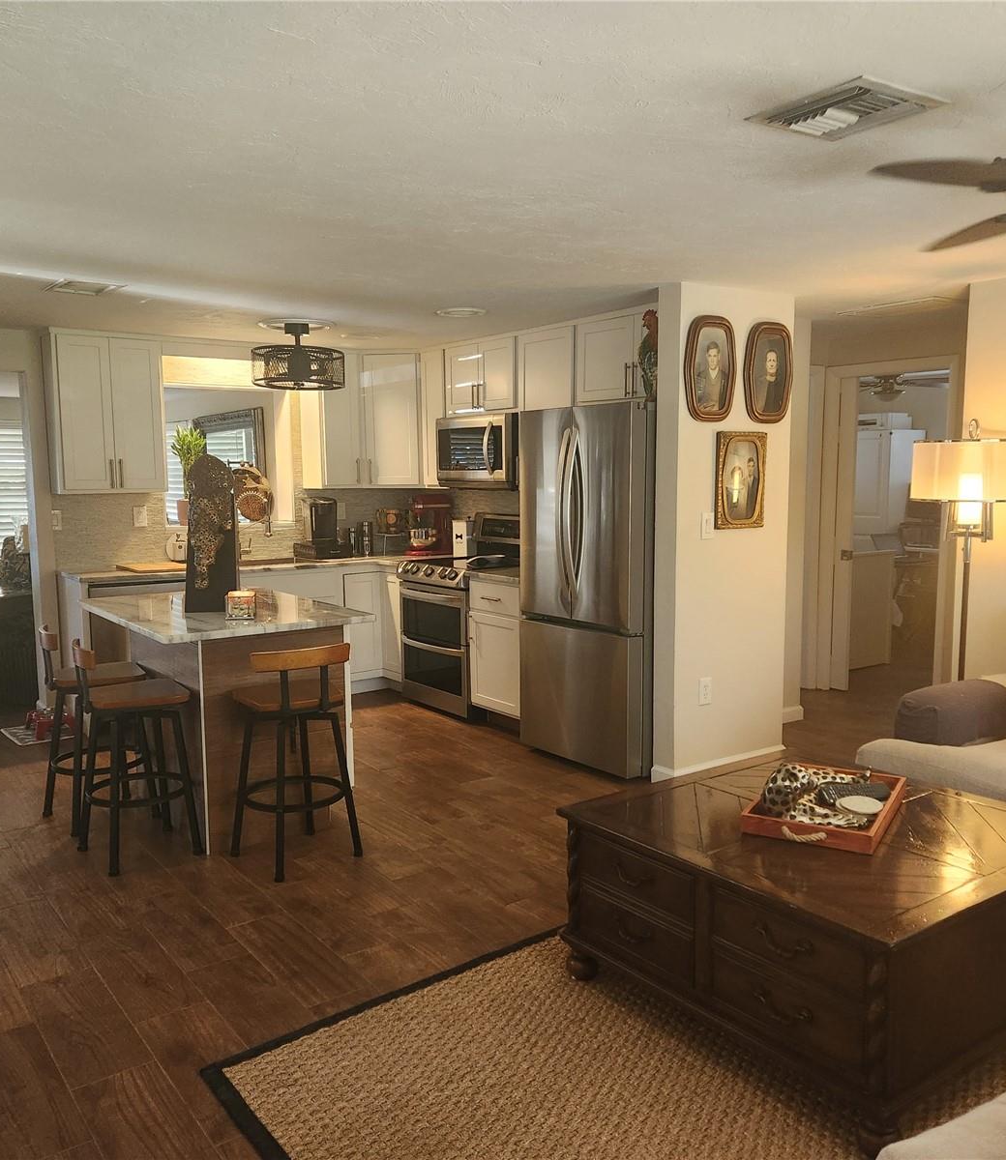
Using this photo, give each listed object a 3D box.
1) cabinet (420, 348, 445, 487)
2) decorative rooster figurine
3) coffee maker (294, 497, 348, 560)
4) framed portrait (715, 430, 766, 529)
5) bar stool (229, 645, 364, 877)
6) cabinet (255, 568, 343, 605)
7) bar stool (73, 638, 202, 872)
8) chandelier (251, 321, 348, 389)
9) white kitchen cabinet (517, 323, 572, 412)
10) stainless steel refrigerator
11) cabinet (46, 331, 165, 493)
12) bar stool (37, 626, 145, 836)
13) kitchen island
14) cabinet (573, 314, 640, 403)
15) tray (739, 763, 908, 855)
[{"bbox_3d":[-0.350,-1.104,7.064,0.330,0.917,0.336,-5,8,-35],"label":"cabinet"},{"bbox_3d":[0.732,-1.097,4.934,0.230,0.420,0.160,2,7,24],"label":"decorative rooster figurine"},{"bbox_3d":[-1.252,-0.372,7.153,0.290,0.410,0.330,-5,8,-36],"label":"coffee maker"},{"bbox_3d":[1.142,-0.478,4.953,0.345,0.460,0.045,-5,8,-36],"label":"framed portrait"},{"bbox_3d":[-0.833,0.662,4.025,0.430,0.870,0.480,-5,8,-35],"label":"bar stool"},{"bbox_3d":[-1.626,0.373,6.926,0.930,0.880,0.620,-5,7,-36],"label":"cabinet"},{"bbox_3d":[-1.479,0.679,4.129,0.420,0.860,0.410,-3,7,-26],"label":"bar stool"},{"bbox_3d":[-1.143,-1.270,5.757,0.520,0.370,0.520,-5,7,-36],"label":"chandelier"},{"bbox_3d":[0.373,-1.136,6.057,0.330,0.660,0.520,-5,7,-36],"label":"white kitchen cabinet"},{"bbox_3d":[0.591,0.029,5.454,0.760,1.830,0.845,-5,8,-36],"label":"stainless steel refrigerator"},{"bbox_3d":[-2.409,-1.001,6.215,0.630,0.940,0.360,-5,8,-36],"label":"cabinet"},{"bbox_3d":[-1.807,0.635,4.556,0.420,0.860,0.410,-4,7,-31],"label":"bar stool"},{"bbox_3d":[-1.289,0.574,4.744,0.905,0.895,1.290,-5,8,-35],"label":"kitchen island"},{"bbox_3d":[0.794,-1.176,5.451,0.330,0.448,0.876,-5,8,-35],"label":"cabinet"},{"bbox_3d":[0.958,0.666,3.039,0.355,0.060,0.580,3,7,30],"label":"tray"}]

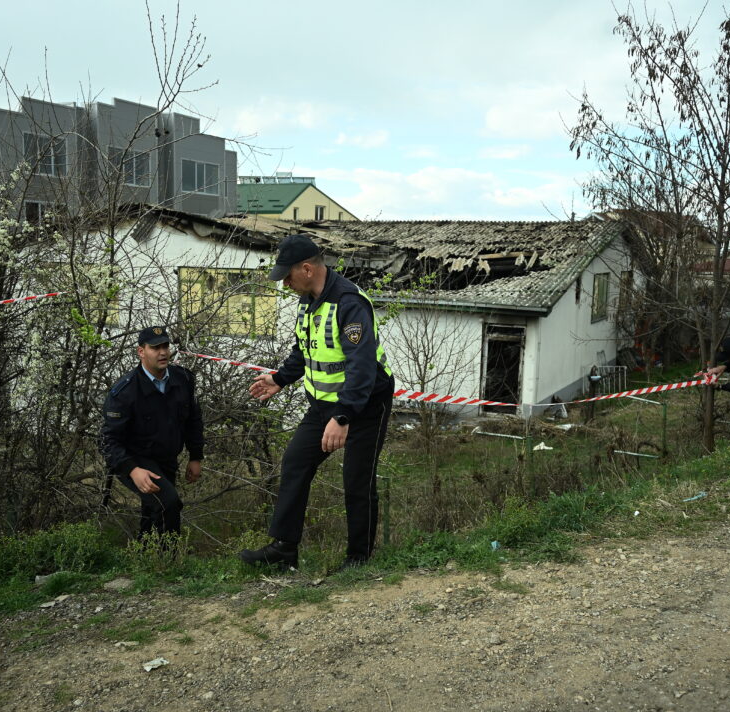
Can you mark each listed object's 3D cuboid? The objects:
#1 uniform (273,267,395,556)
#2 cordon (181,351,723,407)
[{"bbox_3d":[-0.173,0.303,4.300,0.580,1.520,0.520,-3,8,-29],"label":"uniform"},{"bbox_3d":[1.161,0.128,6.780,5.422,0.652,0.120,-3,8,-31],"label":"cordon"}]

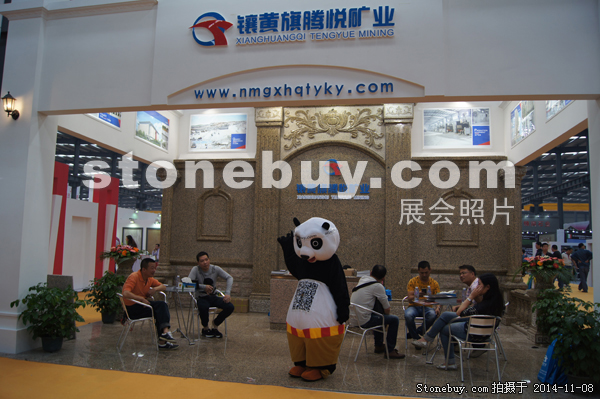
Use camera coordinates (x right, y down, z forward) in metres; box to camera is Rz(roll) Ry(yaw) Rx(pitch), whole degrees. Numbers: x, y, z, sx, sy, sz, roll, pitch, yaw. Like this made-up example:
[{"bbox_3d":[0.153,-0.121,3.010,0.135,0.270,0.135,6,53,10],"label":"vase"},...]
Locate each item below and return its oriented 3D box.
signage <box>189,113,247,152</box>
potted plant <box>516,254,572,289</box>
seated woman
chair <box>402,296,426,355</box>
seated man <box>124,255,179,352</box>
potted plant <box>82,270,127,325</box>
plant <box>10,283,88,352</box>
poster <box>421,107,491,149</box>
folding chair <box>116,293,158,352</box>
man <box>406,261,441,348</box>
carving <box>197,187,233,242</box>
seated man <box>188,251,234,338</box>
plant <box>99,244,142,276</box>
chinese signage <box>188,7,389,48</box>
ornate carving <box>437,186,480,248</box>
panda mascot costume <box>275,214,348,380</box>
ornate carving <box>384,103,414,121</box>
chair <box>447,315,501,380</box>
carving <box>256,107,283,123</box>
[{"bbox_3d":[-1.929,-1.577,10.579,1.380,0.910,0.060,0,-5,10],"label":"signage"},{"bbox_3d":[3.898,1.155,7.183,0.820,0.530,0.780,1,-5,11],"label":"potted plant"},{"bbox_3d":[1.952,1.517,5.545,0.980,1.210,0.500,0,-5,12],"label":"seated woman"},{"bbox_3d":[1.897,1.873,6.918,0.560,0.760,0.570,0,-5,14],"label":"chair"},{"bbox_3d":[-2.167,1.501,6.530,0.820,1.280,0.530,1,-5,-2],"label":"seated man"},{"bbox_3d":[-3.208,1.699,7.818,0.830,0.880,0.820,1,-5,11],"label":"potted plant"},{"bbox_3d":[-3.298,1.534,5.988,0.930,0.890,0.920,1,-5,11],"label":"plant"},{"bbox_3d":[3.211,-1.443,9.178,1.320,0.830,0.040,1,-5,11],"label":"poster"},{"bbox_3d":[-2.342,1.756,6.497,0.570,0.760,0.560,3,-6,-20],"label":"folding chair"},{"bbox_3d":[1.857,1.569,6.834,0.540,1.250,0.720,0,-5,16],"label":"man"},{"bbox_3d":[-1.995,0.360,10.572,0.895,1.287,0.100,0,-6,10],"label":"carving"},{"bbox_3d":[-1.372,1.472,7.157,0.660,1.320,0.780,2,-5,-9],"label":"seated man"},{"bbox_3d":[-3.438,1.171,8.679,0.740,0.600,0.660,2,-5,-10],"label":"plant"},{"bbox_3d":[-0.149,-2.084,5.351,2.470,0.450,0.060,1,-5,11],"label":"chinese signage"},{"bbox_3d":[3.386,0.379,9.646,0.860,1.275,0.100,0,-6,10],"label":"ornate carving"},{"bbox_3d":[0.150,1.104,5.197,0.750,1.800,0.640,-1,-6,31],"label":"panda mascot costume"},{"bbox_3d":[2.150,-1.865,9.782,0.590,0.350,0.200,0,-5,10],"label":"ornate carving"},{"bbox_3d":[2.050,1.698,5.302,0.560,0.740,0.550,2,-5,-3],"label":"chair"},{"bbox_3d":[-0.685,-1.906,10.288,0.570,0.340,0.200,0,-5,10],"label":"carving"}]

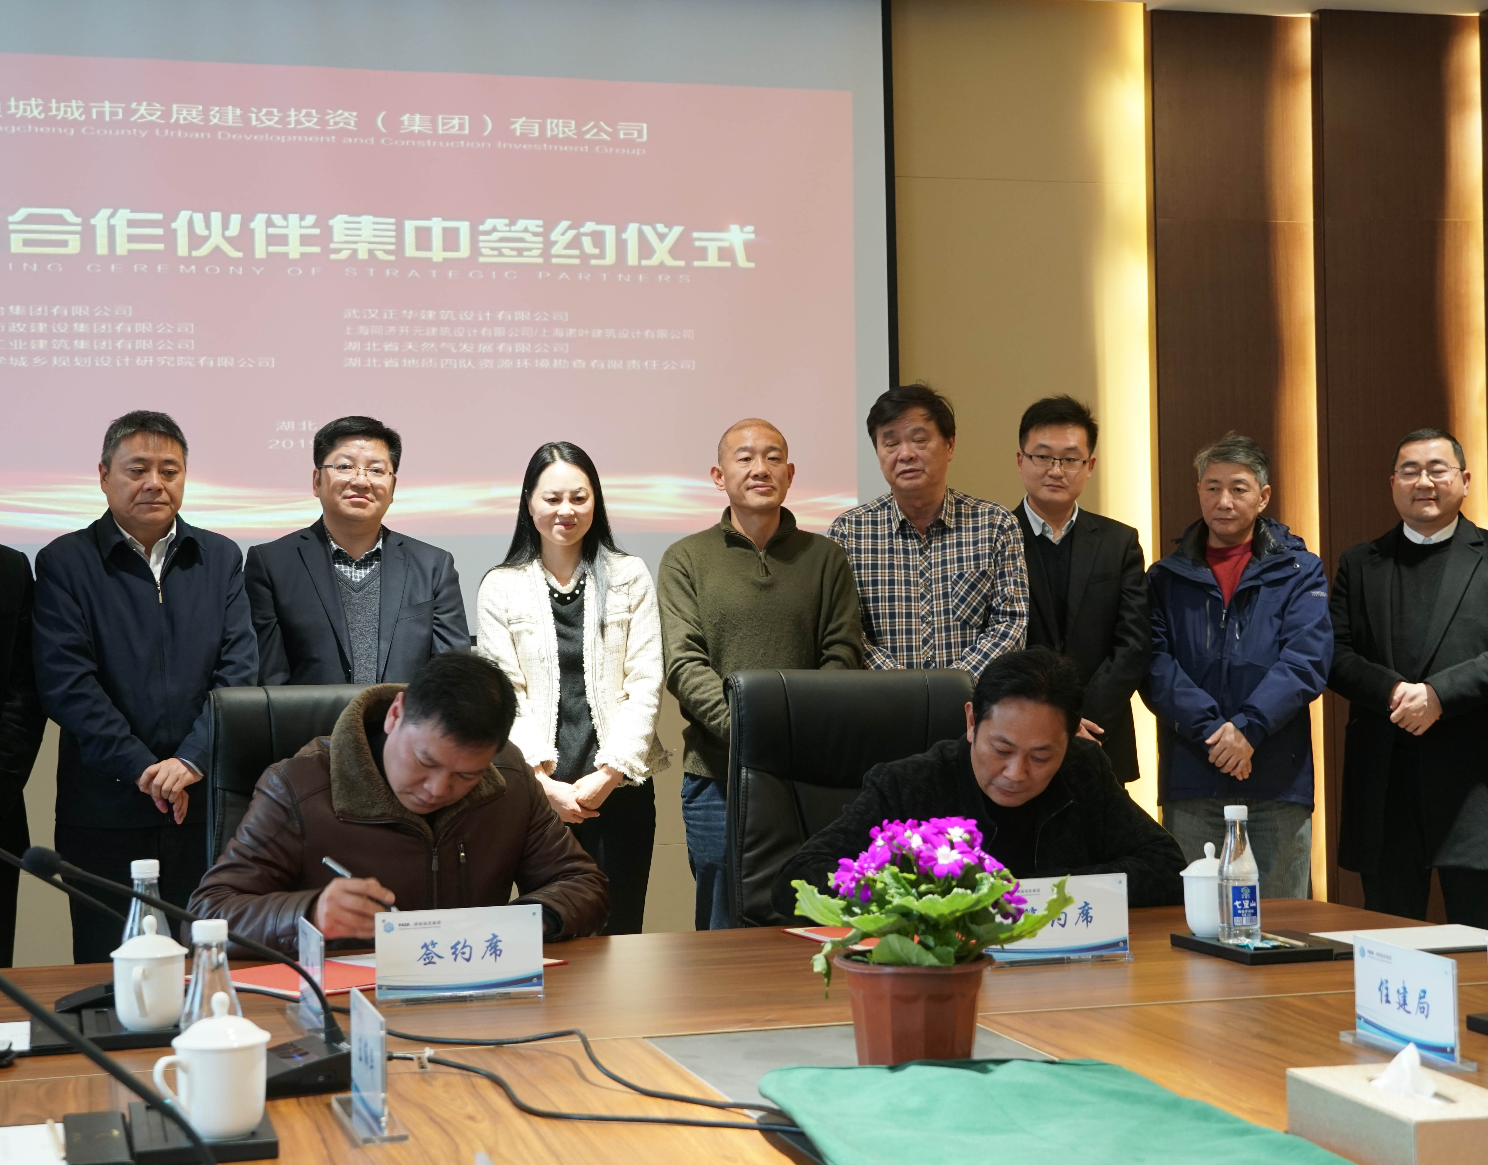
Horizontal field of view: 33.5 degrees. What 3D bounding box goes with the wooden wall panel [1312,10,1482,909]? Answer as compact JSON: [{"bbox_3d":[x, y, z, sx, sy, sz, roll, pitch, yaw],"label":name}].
[{"bbox_3d":[1.761,-0.115,6.589,0.474,2.781,0.080,-1,-1,-16],"label":"wooden wall panel"}]

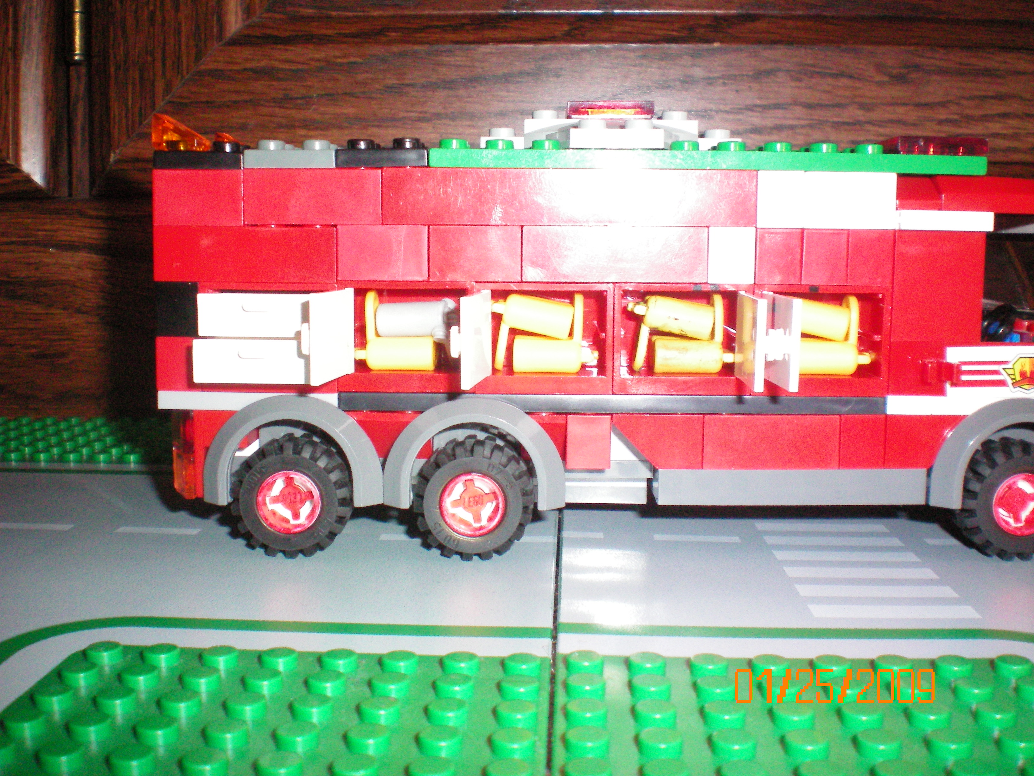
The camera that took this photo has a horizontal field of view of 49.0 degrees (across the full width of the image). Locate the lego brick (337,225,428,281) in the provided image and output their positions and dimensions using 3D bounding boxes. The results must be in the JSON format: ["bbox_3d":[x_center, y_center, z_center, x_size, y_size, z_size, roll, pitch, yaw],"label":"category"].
[{"bbox_3d":[-0.023,-0.024,0.201,0.016,0.010,0.009,0,6,1],"label":"lego brick"}]

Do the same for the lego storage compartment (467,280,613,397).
[{"bbox_3d":[0.005,-0.009,0.205,0.024,0.019,0.016,0,6,1],"label":"lego storage compartment"}]

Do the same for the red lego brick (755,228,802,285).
[{"bbox_3d":[0.045,-0.023,0.198,0.008,0.010,0.008,0,7,1],"label":"red lego brick"}]

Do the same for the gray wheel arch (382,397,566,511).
[{"bbox_3d":[-0.007,0.010,0.205,0.032,0.019,0.019,0,7,1],"label":"gray wheel arch"}]

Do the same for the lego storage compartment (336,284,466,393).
[{"bbox_3d":[-0.019,-0.010,0.203,0.024,0.019,0.016,1,7,1],"label":"lego storage compartment"}]

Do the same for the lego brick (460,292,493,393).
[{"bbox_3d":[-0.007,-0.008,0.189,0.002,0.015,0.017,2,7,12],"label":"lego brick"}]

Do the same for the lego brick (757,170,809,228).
[{"bbox_3d":[0.045,-0.033,0.197,0.008,0.010,0.008,0,7,1],"label":"lego brick"}]

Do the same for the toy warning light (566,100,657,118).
[{"bbox_3d":[0.017,-0.052,0.215,0.016,0.003,0.013,0,6,1],"label":"toy warning light"}]

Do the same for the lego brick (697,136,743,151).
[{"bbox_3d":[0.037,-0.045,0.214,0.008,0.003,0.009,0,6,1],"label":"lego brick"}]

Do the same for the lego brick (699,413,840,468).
[{"bbox_3d":[0.045,0.009,0.202,0.024,0.009,0.008,0,7,1],"label":"lego brick"}]

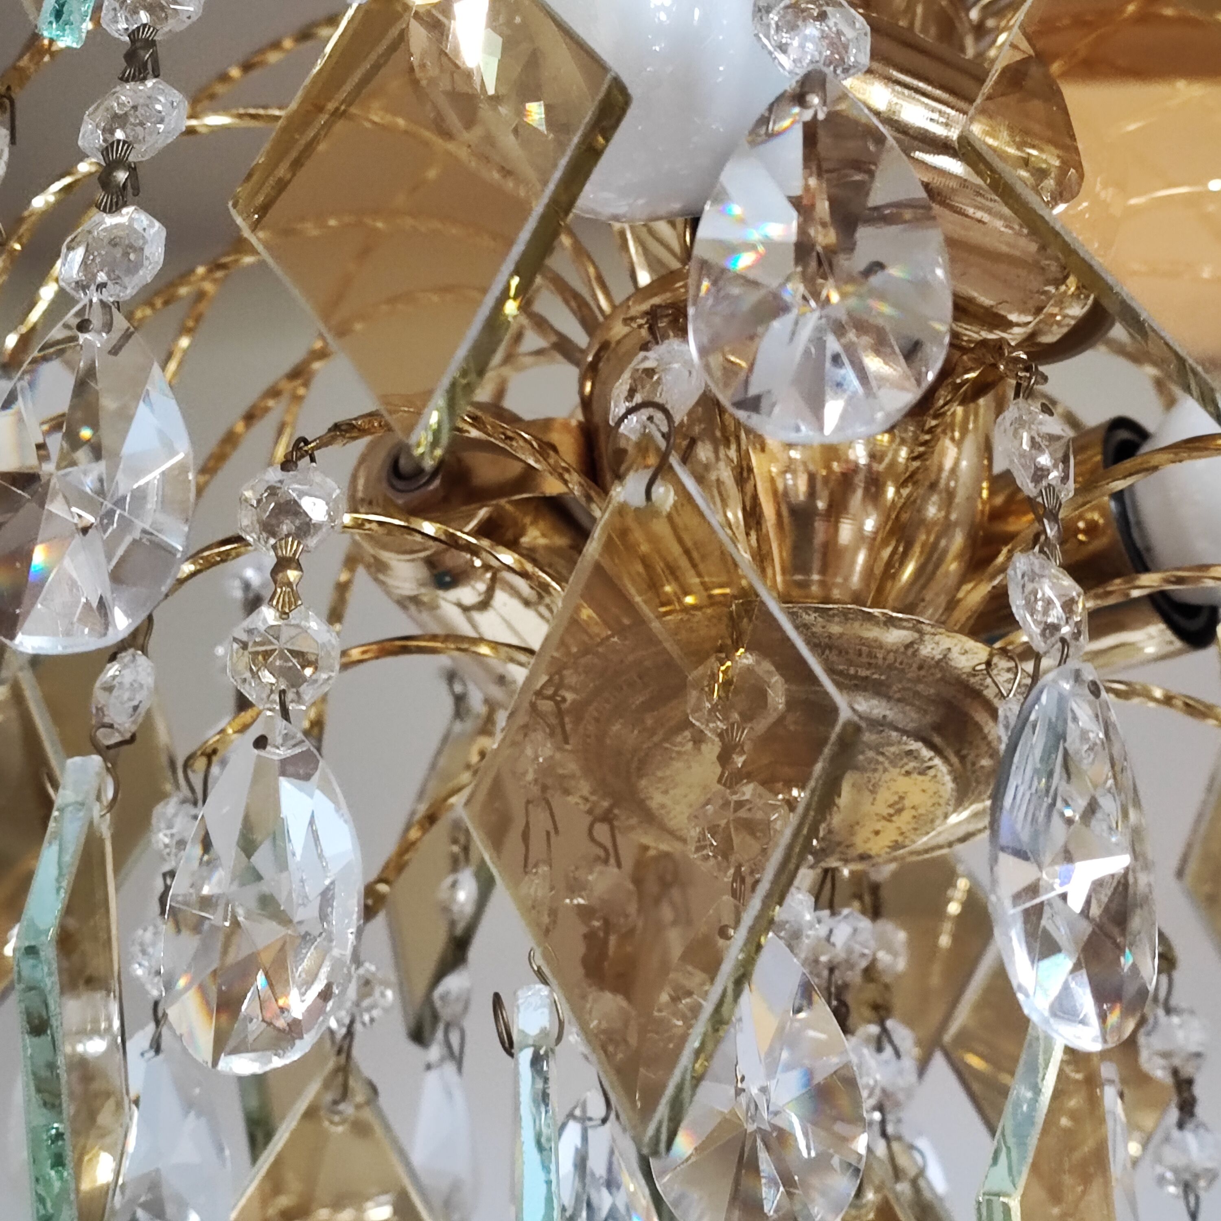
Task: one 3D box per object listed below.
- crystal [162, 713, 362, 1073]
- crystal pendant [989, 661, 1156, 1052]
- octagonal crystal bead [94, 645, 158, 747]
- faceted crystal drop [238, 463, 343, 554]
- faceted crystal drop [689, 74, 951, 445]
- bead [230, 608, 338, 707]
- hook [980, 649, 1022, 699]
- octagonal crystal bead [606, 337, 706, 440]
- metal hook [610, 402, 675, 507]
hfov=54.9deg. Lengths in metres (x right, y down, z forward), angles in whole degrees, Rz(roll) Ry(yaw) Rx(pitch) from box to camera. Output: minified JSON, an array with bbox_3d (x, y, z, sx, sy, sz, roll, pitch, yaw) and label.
[{"bbox_3d":[-0.046,0.037,0.156,0.030,0.046,0.013,-5,-16,22],"label":"crystal"},{"bbox_3d":[0.059,0.030,0.149,0.031,0.048,0.013,12,-18,-35],"label":"crystal pendant"},{"bbox_3d":[-0.072,0.013,0.174,0.008,0.014,0.014,0,-15,6],"label":"octagonal crystal bead"},{"bbox_3d":[-0.044,-0.014,0.162,0.014,0.014,0.008,-1,9,8],"label":"faceted crystal drop"},{"bbox_3d":[0.025,-0.043,0.141,0.031,0.048,0.013,-1,-15,8],"label":"faceted crystal drop"},{"bbox_3d":[-0.044,0.006,0.157,0.014,0.014,0.008,2,-15,-5],"label":"bead"},{"bbox_3d":[0.068,0.011,0.205,0.007,0.009,0.003,-3,-15,15],"label":"hook"},{"bbox_3d":[0.006,-0.032,0.169,0.014,0.014,0.008,-8,-17,33],"label":"octagonal crystal bead"},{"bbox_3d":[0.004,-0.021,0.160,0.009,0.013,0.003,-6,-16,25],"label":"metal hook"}]

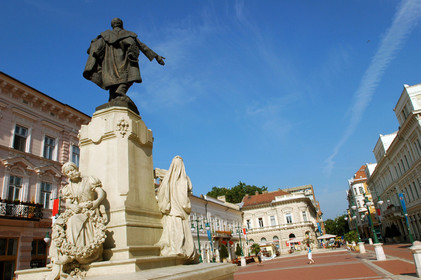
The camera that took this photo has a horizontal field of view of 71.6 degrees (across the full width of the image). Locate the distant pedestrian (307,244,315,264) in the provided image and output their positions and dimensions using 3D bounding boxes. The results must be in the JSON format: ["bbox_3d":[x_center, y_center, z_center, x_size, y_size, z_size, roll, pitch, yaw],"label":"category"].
[{"bbox_3d":[8.901,10.174,26.000,0.650,1.660,0.500,-10,-22,11],"label":"distant pedestrian"}]

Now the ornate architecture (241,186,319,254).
[{"bbox_3d":[17.684,19.639,70.555,17.500,14.500,14.000,-13,-22,18],"label":"ornate architecture"}]

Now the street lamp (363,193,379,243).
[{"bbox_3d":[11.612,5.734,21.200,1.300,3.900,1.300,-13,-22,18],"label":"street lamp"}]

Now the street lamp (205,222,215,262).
[{"bbox_3d":[-0.134,13.685,39.000,1.000,5.600,0.900,-13,-22,18],"label":"street lamp"}]

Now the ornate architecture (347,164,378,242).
[{"bbox_3d":[49.992,18.864,87.506,15.000,22.500,15.000,-13,-22,18],"label":"ornate architecture"}]

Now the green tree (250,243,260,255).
[{"bbox_3d":[6.162,14.899,40.000,1.500,1.900,1.500,-13,-22,18],"label":"green tree"}]

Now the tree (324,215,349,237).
[{"bbox_3d":[53.920,37.016,125.000,11.000,12.500,10.000,-13,-22,18],"label":"tree"}]

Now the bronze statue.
[{"bbox_3d":[-2.519,-2.122,7.999,2.100,3.150,1.500,-9,-21,7],"label":"bronze statue"}]

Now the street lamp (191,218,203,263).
[{"bbox_3d":[-1.202,9.290,27.000,1.300,3.900,1.300,-13,-22,18],"label":"street lamp"}]

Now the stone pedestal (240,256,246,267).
[{"bbox_3d":[4.011,14.766,35.500,0.700,1.200,0.700,-13,-22,18],"label":"stone pedestal"}]

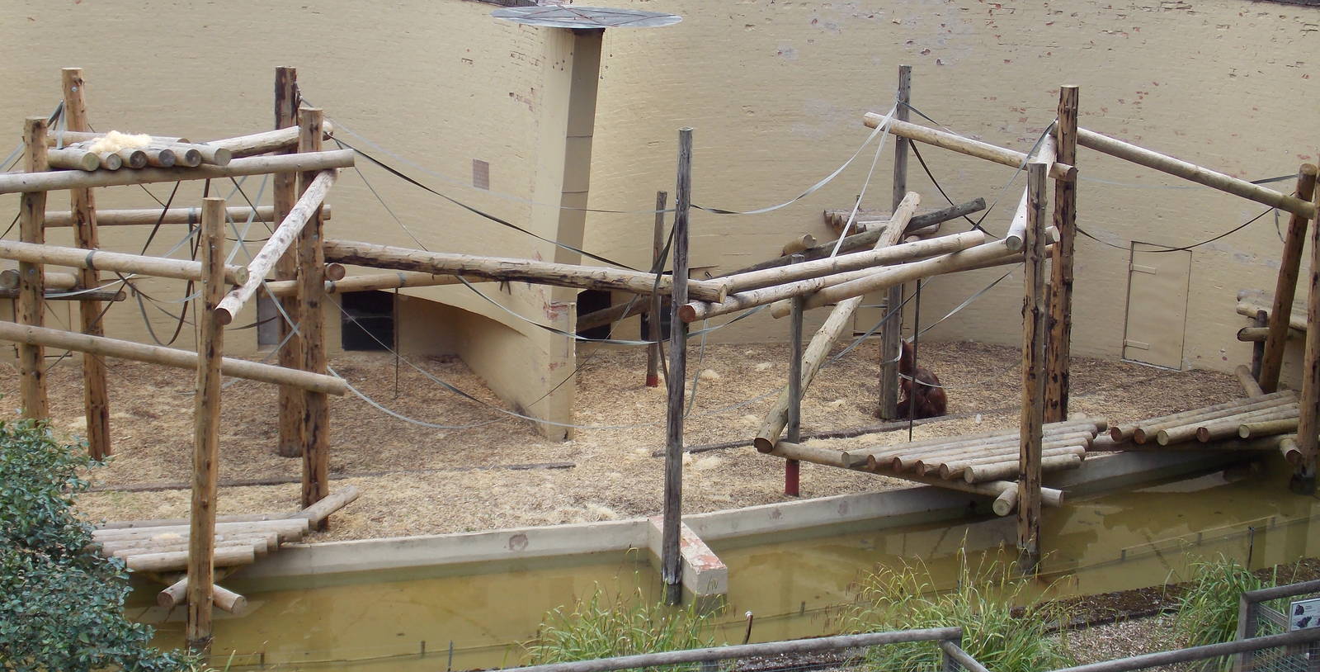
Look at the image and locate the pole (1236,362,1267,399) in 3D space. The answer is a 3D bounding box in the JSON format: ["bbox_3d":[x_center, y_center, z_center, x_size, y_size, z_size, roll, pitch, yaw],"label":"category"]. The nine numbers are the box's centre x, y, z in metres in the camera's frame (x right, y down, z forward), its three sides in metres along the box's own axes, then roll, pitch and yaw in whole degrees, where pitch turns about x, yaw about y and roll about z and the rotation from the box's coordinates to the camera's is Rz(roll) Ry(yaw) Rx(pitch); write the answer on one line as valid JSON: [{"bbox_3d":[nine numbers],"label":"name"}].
[{"bbox_3d":[8.983,0.693,30.132,0.160,0.160,0.750,39,16,-39],"label":"pole"}]

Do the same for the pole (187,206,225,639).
[{"bbox_3d":[-4.713,0.993,20.562,0.246,4.904,0.246,2,15,-13],"label":"pole"}]

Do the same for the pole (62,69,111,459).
[{"bbox_3d":[-6.245,-0.725,21.619,0.235,4.362,0.235,-4,16,-16],"label":"pole"}]

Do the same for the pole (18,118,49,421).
[{"bbox_3d":[-6.288,-0.159,20.036,0.265,4.093,0.265,0,15,-17],"label":"pole"}]

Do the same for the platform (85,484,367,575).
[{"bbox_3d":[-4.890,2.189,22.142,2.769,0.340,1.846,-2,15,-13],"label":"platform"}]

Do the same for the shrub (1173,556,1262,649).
[{"bbox_3d":[5.952,2.860,20.843,0.950,1.000,0.900,6,16,17],"label":"shrub"}]

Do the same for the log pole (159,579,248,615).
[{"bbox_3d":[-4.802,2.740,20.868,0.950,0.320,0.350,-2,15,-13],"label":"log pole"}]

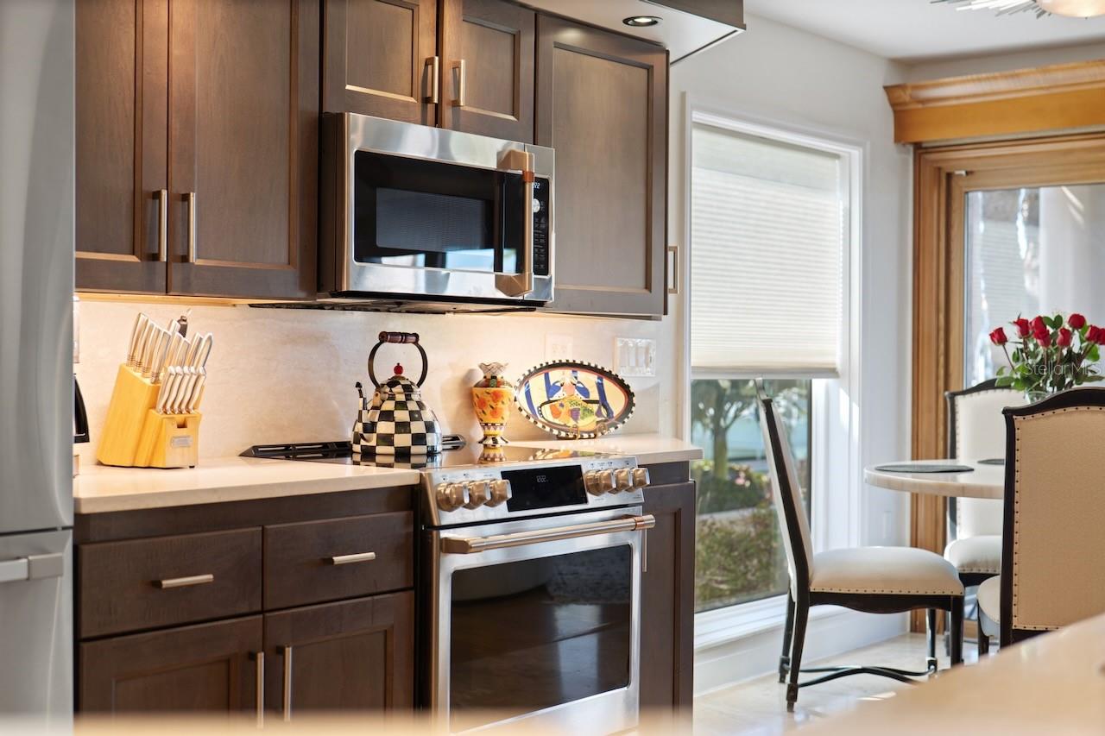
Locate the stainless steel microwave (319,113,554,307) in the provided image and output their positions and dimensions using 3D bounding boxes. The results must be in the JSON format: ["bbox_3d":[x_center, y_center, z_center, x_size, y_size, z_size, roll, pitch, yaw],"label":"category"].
[{"bbox_3d":[-0.367,-0.392,4.039,0.420,0.436,0.760,1,1,40],"label":"stainless steel microwave"}]

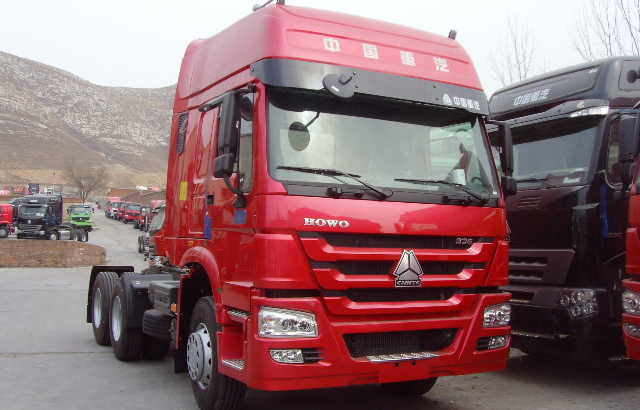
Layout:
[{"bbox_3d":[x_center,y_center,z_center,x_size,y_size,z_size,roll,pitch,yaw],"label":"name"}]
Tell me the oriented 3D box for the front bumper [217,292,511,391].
[{"bbox_3d":[0.479,1.074,6.107,2.470,0.700,0.920,3,-3,-28],"label":"front bumper"}]

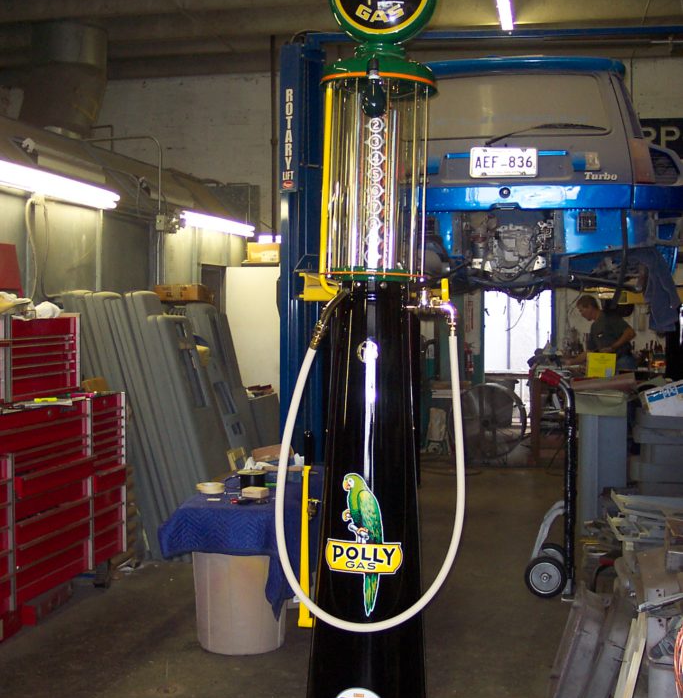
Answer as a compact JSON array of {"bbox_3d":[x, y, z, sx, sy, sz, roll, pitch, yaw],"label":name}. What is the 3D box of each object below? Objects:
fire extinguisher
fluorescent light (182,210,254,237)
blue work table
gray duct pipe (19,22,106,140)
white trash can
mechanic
[{"bbox_3d":[1.639,0.136,13.950,0.170,0.480,0.160,0,2,11],"label":"fire extinguisher"},{"bbox_3d":[-1.324,-1.369,12.000,0.110,0.130,2.400,1,2,12],"label":"fluorescent light"},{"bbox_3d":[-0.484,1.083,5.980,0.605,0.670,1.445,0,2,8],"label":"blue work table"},{"bbox_3d":[-3.240,-3.054,12.604,1.000,1.340,0.930,0,2,11],"label":"gray duct pipe"},{"bbox_3d":[-0.506,1.146,5.514,0.530,0.690,0.530,0,2,0],"label":"white trash can"},{"bbox_3d":[2.814,0.356,11.720,0.720,1.800,0.580,-1,3,-30],"label":"mechanic"}]

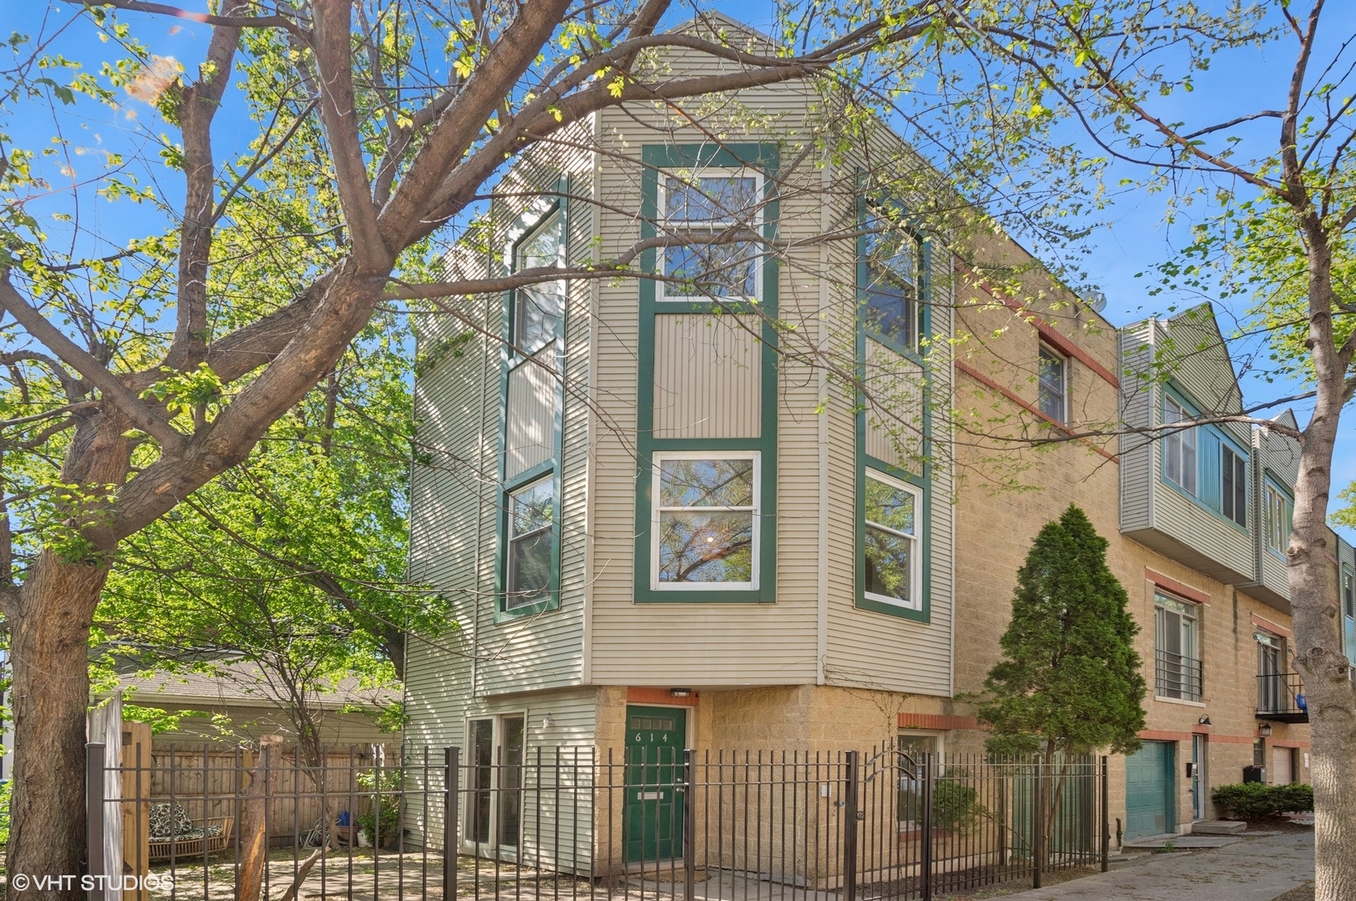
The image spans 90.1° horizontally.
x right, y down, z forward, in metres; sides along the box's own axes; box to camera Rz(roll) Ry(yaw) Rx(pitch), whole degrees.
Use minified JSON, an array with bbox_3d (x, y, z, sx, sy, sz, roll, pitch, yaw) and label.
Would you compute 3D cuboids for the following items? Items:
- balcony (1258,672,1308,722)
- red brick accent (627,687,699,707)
[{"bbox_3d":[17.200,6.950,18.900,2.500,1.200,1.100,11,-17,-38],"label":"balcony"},{"bbox_3d":[-0.190,3.180,8.750,1.080,0.210,0.100,9,-15,-32],"label":"red brick accent"}]

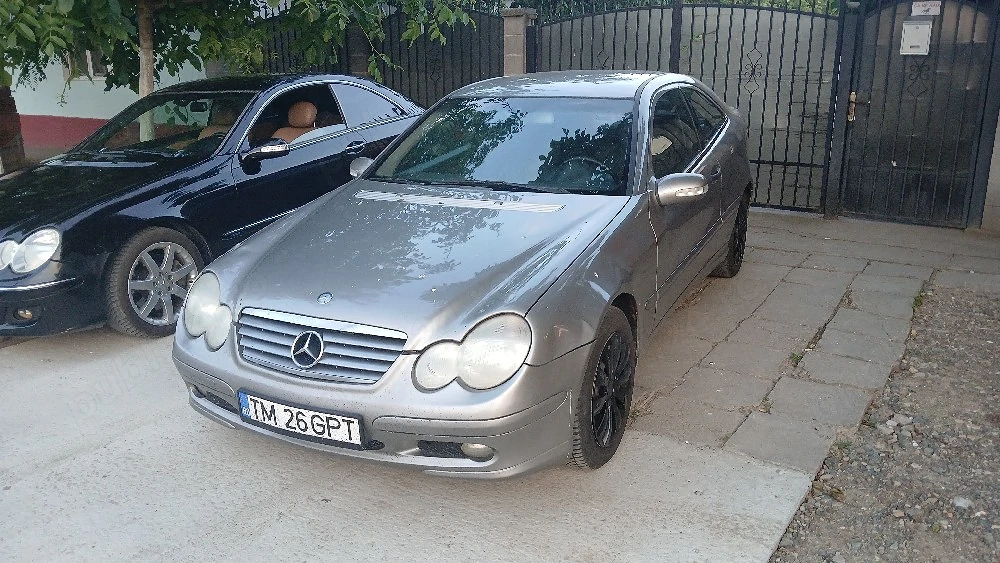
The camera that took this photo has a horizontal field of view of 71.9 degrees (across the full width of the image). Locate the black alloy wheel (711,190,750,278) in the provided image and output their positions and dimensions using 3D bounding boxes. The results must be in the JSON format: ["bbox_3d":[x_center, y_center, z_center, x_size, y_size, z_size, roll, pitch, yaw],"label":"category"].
[{"bbox_3d":[1.662,-0.371,5.058,0.215,0.640,0.640,6,19,27],"label":"black alloy wheel"}]

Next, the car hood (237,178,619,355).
[{"bbox_3d":[-0.368,-0.117,2.769,1.450,0.350,1.250,7,19,26],"label":"car hood"}]

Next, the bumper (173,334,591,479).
[{"bbox_3d":[-0.574,0.382,2.553,1.730,0.460,0.540,6,19,27],"label":"bumper"}]

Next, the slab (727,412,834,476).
[{"bbox_3d":[1.169,0.679,2.861,0.390,0.050,0.400,9,20,33],"label":"slab"}]

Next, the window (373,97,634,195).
[{"bbox_3d":[0.046,-0.718,3.526,1.430,0.130,0.720,6,55,27],"label":"window"}]

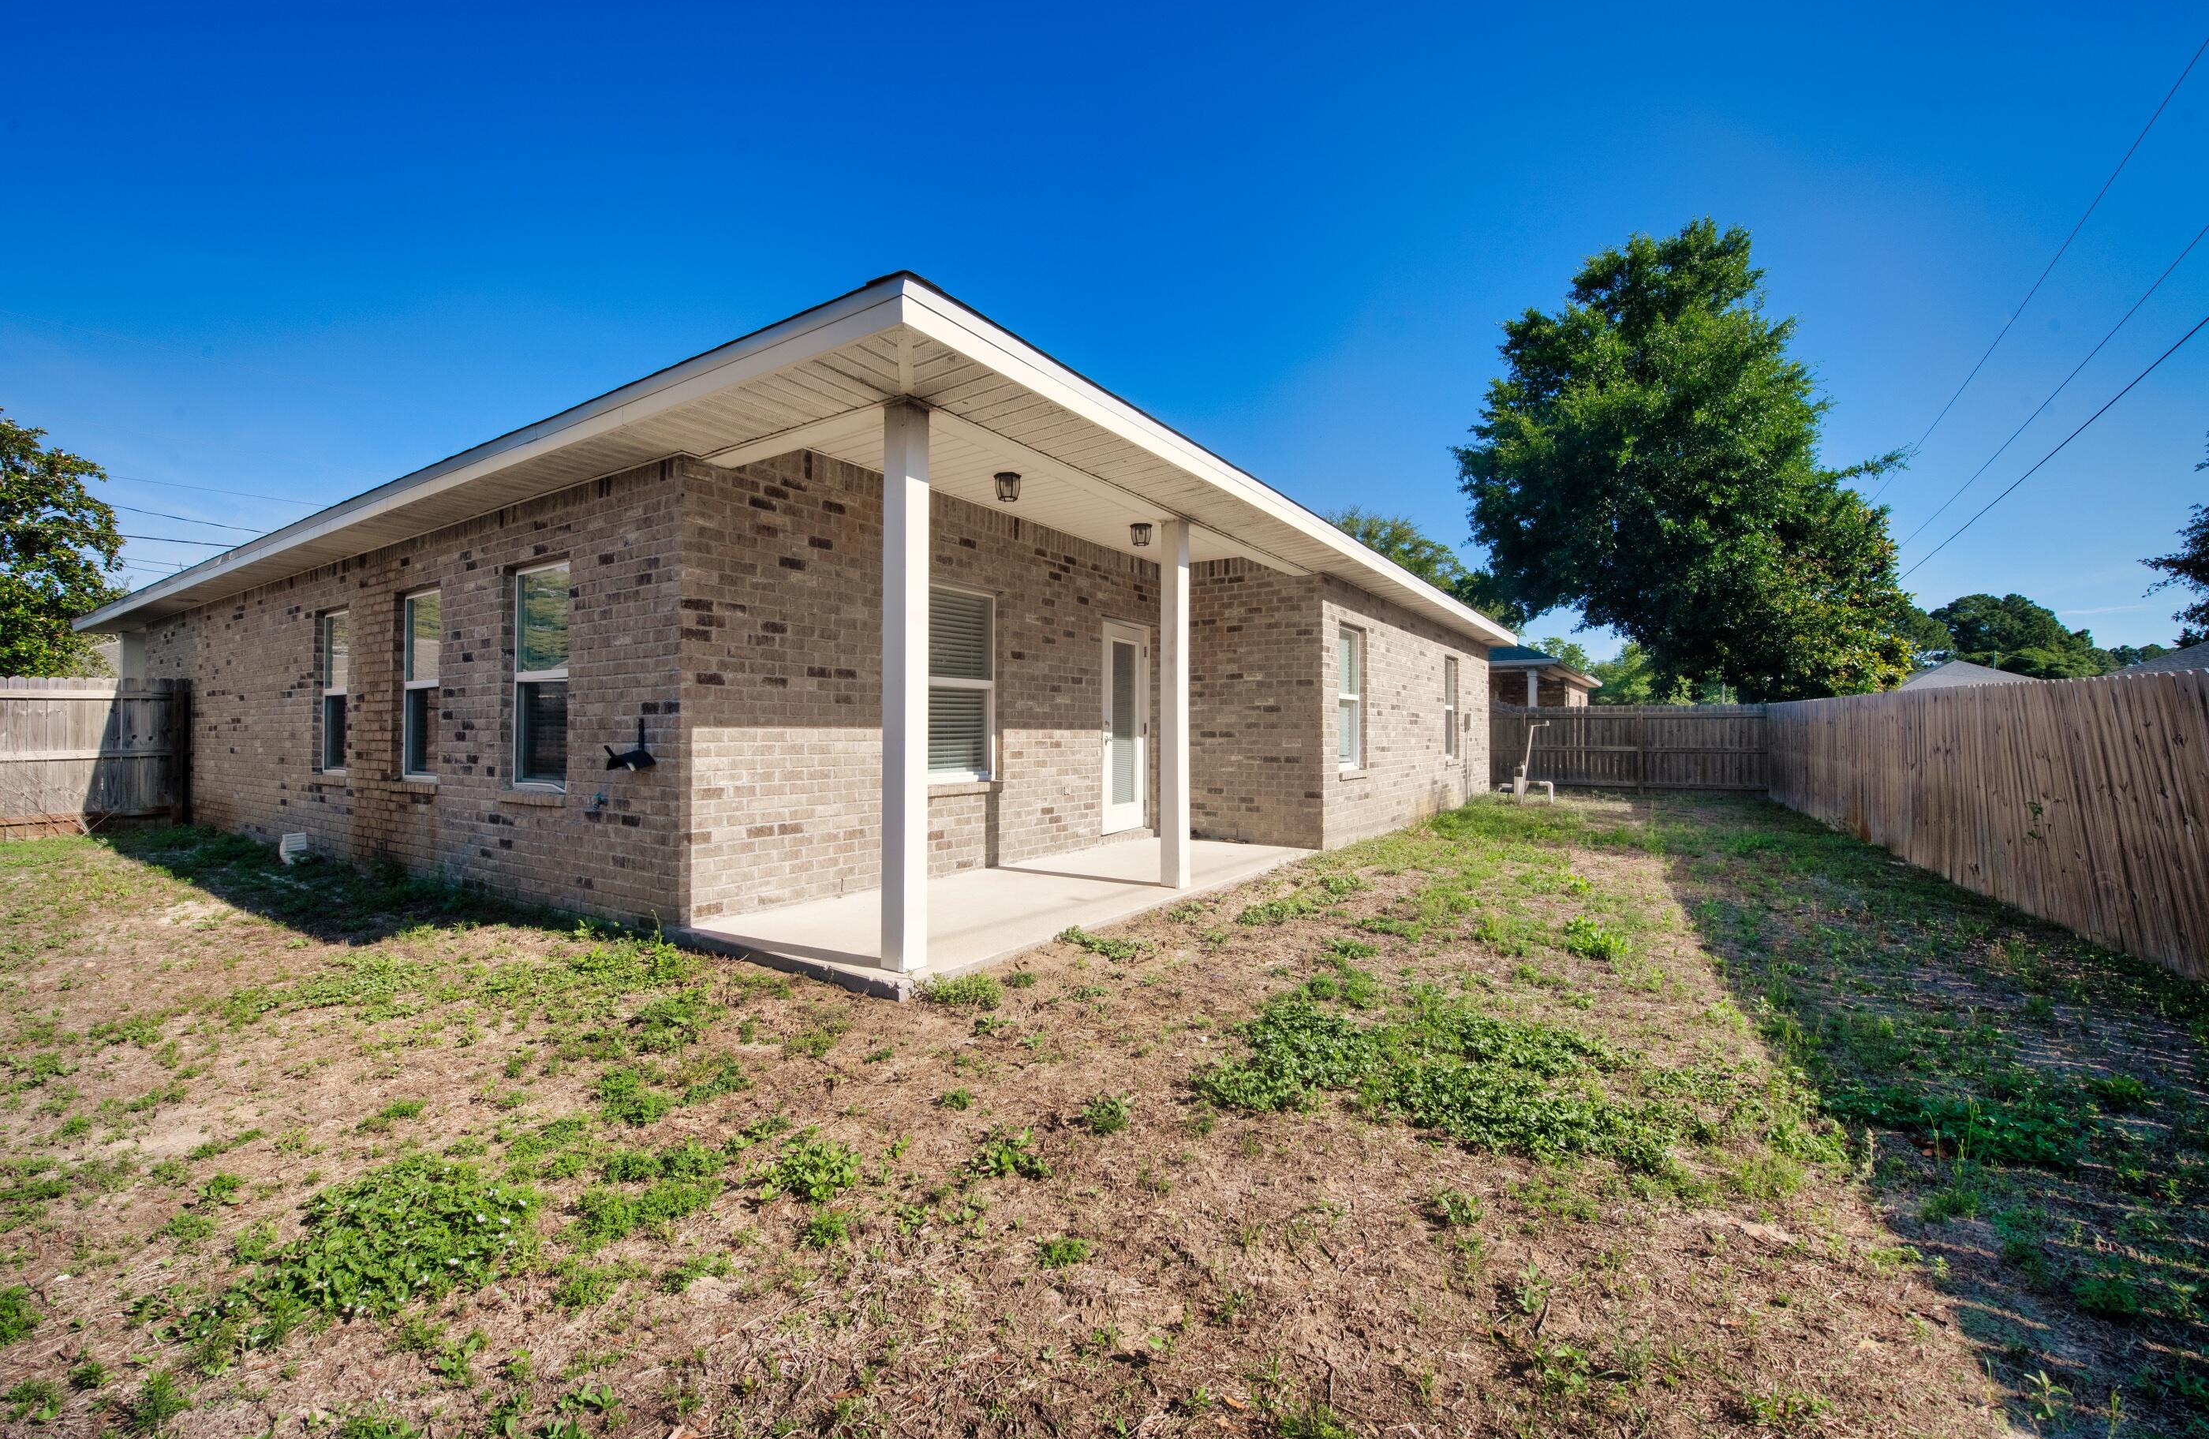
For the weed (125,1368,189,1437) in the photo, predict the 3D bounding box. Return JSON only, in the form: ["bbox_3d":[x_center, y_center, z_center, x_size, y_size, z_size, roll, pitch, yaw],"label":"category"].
[{"bbox_3d":[-1.776,1.282,1.613,0.078,0.082,0.086,0,-1,43],"label":"weed"}]

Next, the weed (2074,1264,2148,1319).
[{"bbox_3d":[2.399,1.364,2.052,0.129,0.091,0.117,1,-1,-41],"label":"weed"}]

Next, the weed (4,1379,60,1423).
[{"bbox_3d":[-2.056,1.304,1.646,0.067,0.045,0.067,0,-1,39],"label":"weed"}]

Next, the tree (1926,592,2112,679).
[{"bbox_3d":[66.074,-3.526,62.043,9.000,11.424,9.400,1,-1,-43],"label":"tree"}]

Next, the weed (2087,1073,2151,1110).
[{"bbox_3d":[3.789,1.389,3.209,0.167,0.099,0.159,1,-1,-40],"label":"weed"}]

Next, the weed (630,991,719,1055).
[{"bbox_3d":[-1.671,1.175,3.361,0.313,0.202,0.407,0,-1,-26],"label":"weed"}]

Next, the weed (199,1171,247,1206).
[{"bbox_3d":[-2.406,1.280,2.347,0.087,0.070,0.096,-1,-1,44],"label":"weed"}]

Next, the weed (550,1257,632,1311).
[{"bbox_3d":[-1.157,1.278,1.948,0.158,0.065,0.150,0,-1,-31],"label":"weed"}]

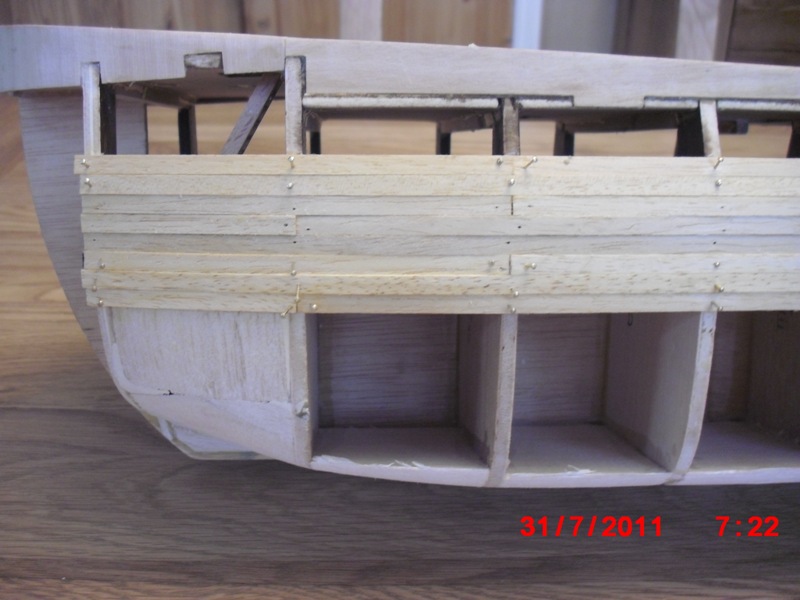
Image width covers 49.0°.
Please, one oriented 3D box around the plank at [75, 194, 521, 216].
[{"bbox_3d":[-0.032,-0.029,0.266,0.131,0.006,0.003,1,3,4],"label":"plank"}]

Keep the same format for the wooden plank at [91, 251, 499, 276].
[{"bbox_3d":[-0.032,-0.011,0.266,0.131,0.006,0.003,1,3,5],"label":"wooden plank"}]

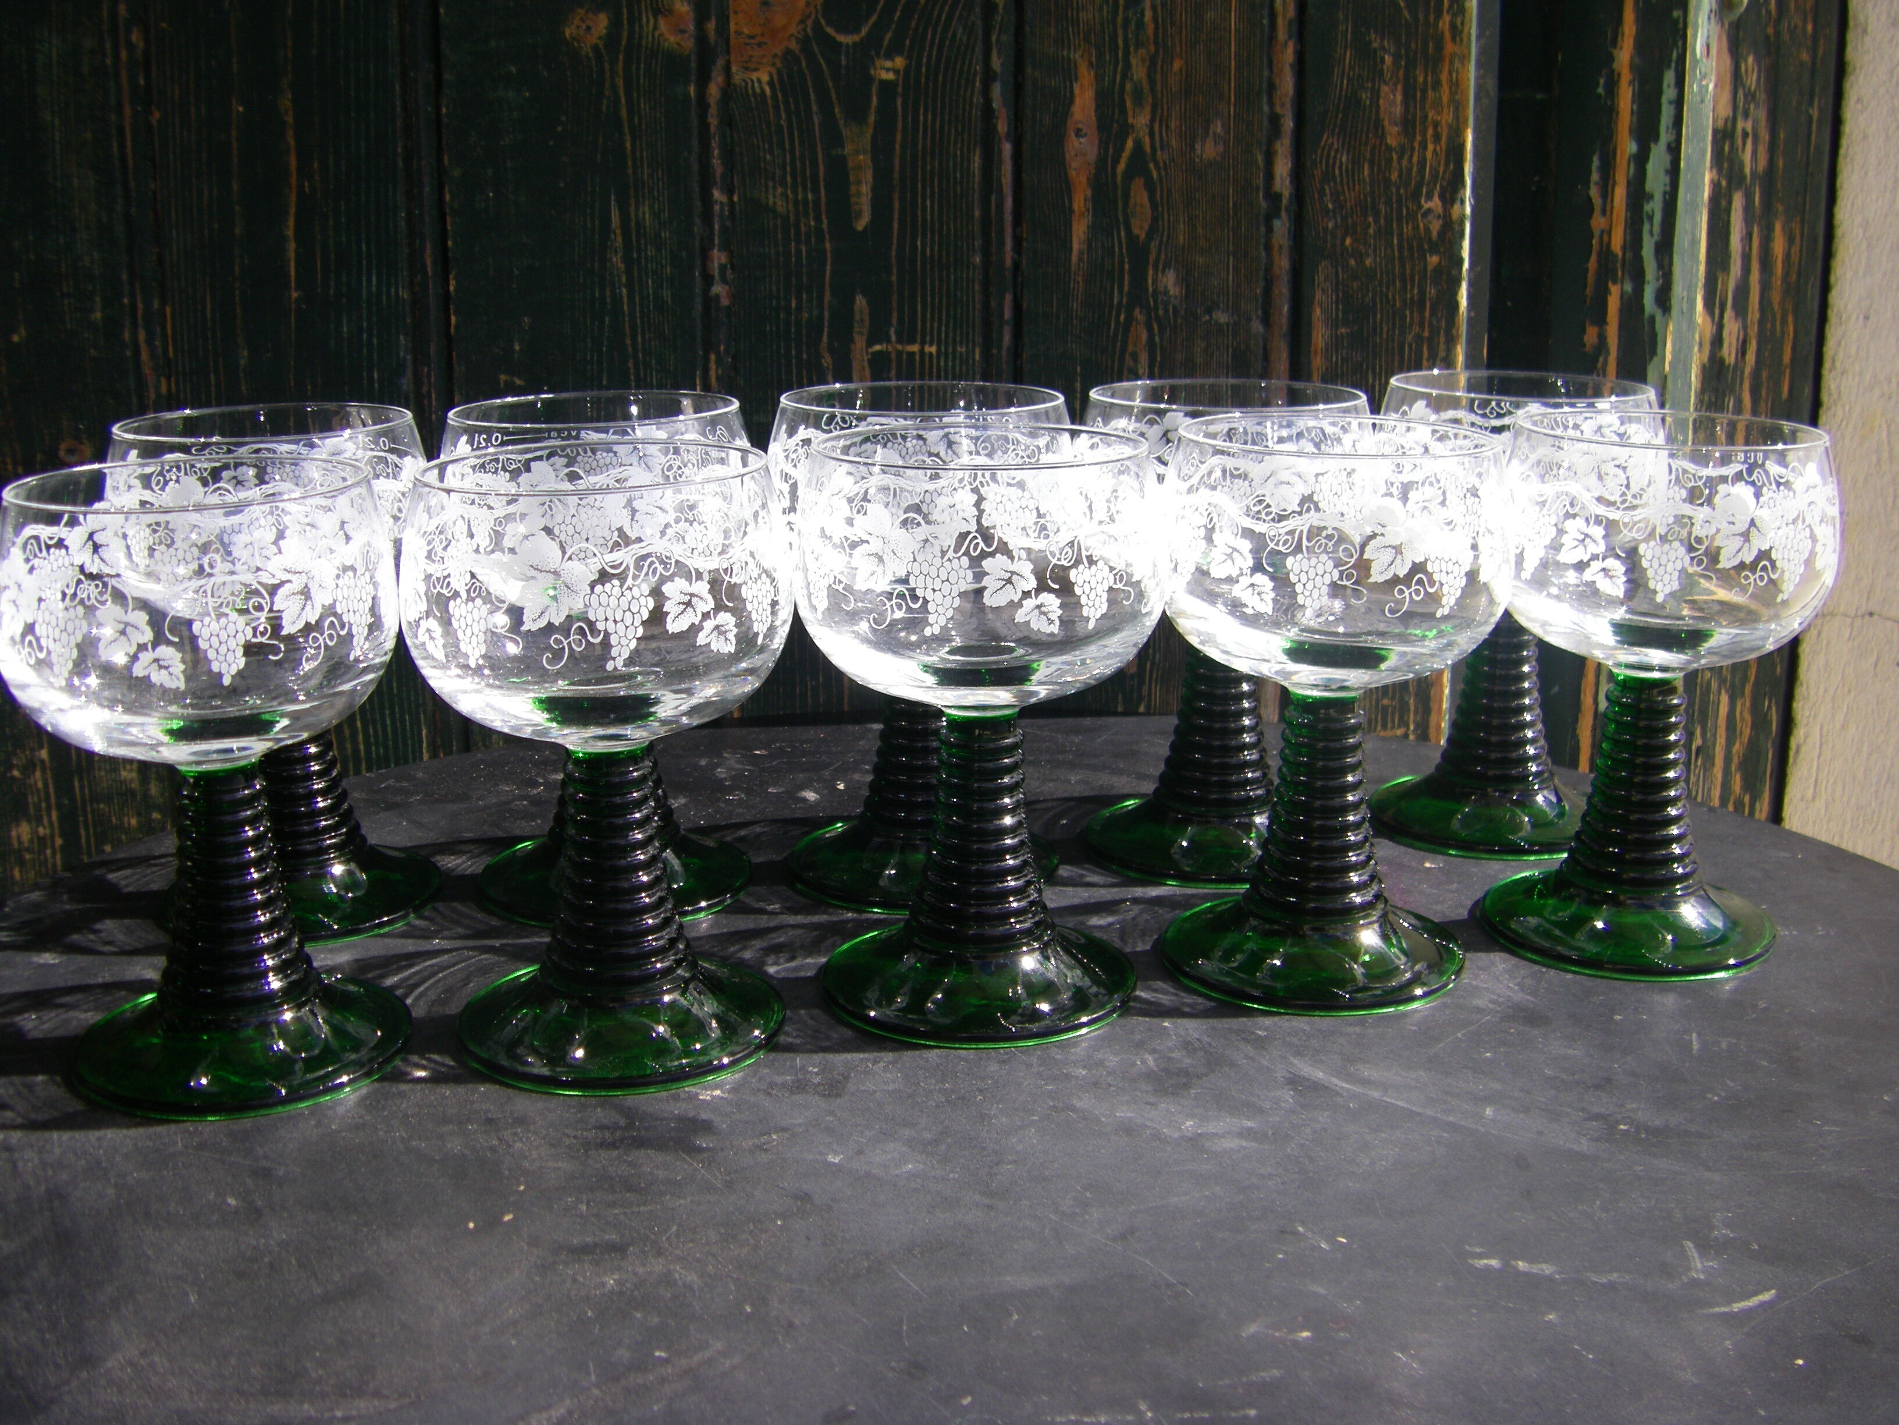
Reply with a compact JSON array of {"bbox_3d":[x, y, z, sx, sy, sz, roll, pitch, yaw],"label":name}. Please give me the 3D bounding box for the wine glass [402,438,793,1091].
[{"bbox_3d":[-0.077,0.010,0.472,0.085,0.132,0.085,0,15,0],"label":"wine glass"}]

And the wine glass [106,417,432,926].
[{"bbox_3d":[-0.177,-0.013,0.558,0.085,0.132,0.085,0,15,0],"label":"wine glass"}]

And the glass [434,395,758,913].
[{"bbox_3d":[-0.093,-0.017,0.570,0.085,0.132,0.085,0,15,0],"label":"glass"}]

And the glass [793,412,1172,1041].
[{"bbox_3d":[0.007,0.003,0.495,0.085,0.132,0.085,0,15,0],"label":"glass"}]

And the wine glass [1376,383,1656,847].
[{"bbox_3d":[0.166,-0.031,0.618,0.085,0.132,0.085,0,15,0],"label":"wine glass"}]

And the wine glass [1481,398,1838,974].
[{"bbox_3d":[0.177,-0.007,0.531,0.085,0.132,0.085,0,15,0],"label":"wine glass"}]

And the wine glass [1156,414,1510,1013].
[{"bbox_3d":[0.092,-0.002,0.513,0.085,0.132,0.085,0,15,0],"label":"wine glass"}]

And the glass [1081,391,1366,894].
[{"bbox_3d":[0.077,-0.025,0.596,0.085,0.132,0.085,0,15,0],"label":"glass"}]

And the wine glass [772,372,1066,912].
[{"bbox_3d":[-0.007,-0.019,0.578,0.085,0.132,0.085,0,15,0],"label":"wine glass"}]

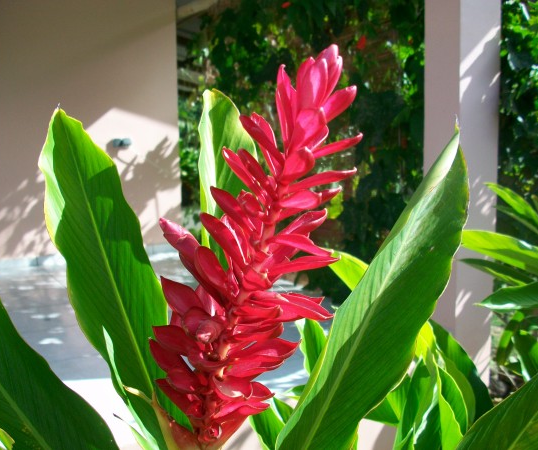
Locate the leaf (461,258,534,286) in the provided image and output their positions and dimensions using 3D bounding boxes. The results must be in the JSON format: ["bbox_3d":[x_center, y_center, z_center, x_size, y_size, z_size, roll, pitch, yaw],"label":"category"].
[{"bbox_3d":[0.631,0.137,1.500,0.240,0.045,0.080,21,8,-7],"label":"leaf"}]

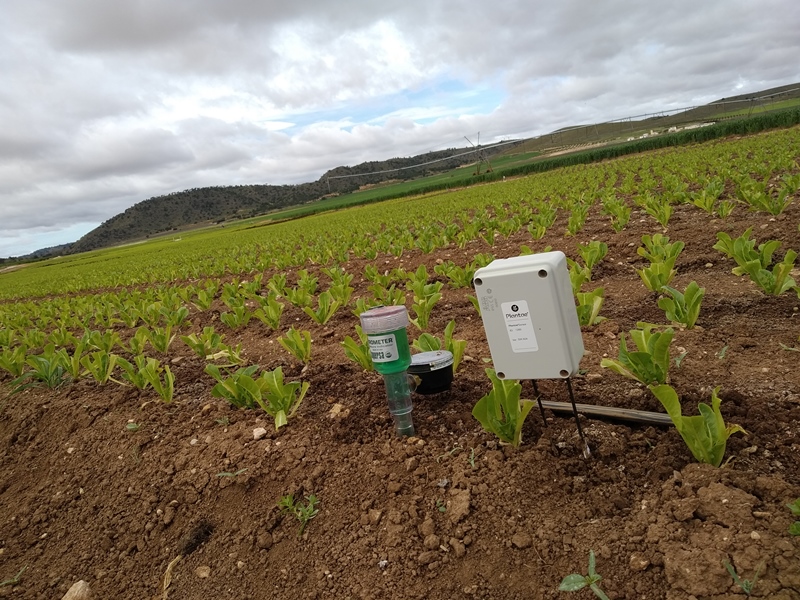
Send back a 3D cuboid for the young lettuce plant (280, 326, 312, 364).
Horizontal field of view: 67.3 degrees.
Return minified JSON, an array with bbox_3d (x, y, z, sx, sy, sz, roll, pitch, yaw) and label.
[{"bbox_3d":[-0.293,0.130,1.717,0.094,0.109,0.107,-13,11,-10],"label":"young lettuce plant"}]

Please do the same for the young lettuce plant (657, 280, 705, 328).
[{"bbox_3d":[0.647,0.013,1.379,0.097,0.106,0.109,-6,12,25],"label":"young lettuce plant"}]

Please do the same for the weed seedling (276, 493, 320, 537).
[{"bbox_3d":[-0.149,0.323,0.906,0.060,0.060,0.056,-13,11,-14],"label":"weed seedling"}]

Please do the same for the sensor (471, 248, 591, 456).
[{"bbox_3d":[0.199,0.084,0.861,0.112,0.288,0.072,-7,16,33],"label":"sensor"}]

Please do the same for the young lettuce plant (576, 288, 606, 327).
[{"bbox_3d":[0.482,0.020,1.531,0.077,0.092,0.098,-7,11,17],"label":"young lettuce plant"}]

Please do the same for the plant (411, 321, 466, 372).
[{"bbox_3d":[0.092,0.115,1.385,0.126,0.119,0.123,-10,11,3],"label":"plant"}]

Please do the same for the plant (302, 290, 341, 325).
[{"bbox_3d":[-0.286,0.029,2.204,0.141,0.116,0.131,-12,11,-8],"label":"plant"}]

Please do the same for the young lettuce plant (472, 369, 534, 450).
[{"bbox_3d":[0.164,0.172,0.954,0.099,0.131,0.109,-9,11,9],"label":"young lettuce plant"}]

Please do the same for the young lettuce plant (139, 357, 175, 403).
[{"bbox_3d":[-0.627,0.208,1.566,0.076,0.124,0.098,-15,11,-23],"label":"young lettuce plant"}]

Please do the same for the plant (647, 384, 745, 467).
[{"bbox_3d":[0.396,0.168,0.796,0.108,0.109,0.114,-5,12,27],"label":"plant"}]

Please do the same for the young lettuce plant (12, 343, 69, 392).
[{"bbox_3d":[-1.180,0.234,1.973,0.179,0.146,0.149,-17,12,-31],"label":"young lettuce plant"}]

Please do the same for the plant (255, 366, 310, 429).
[{"bbox_3d":[-0.242,0.201,1.255,0.114,0.122,0.117,-13,11,-13],"label":"plant"}]

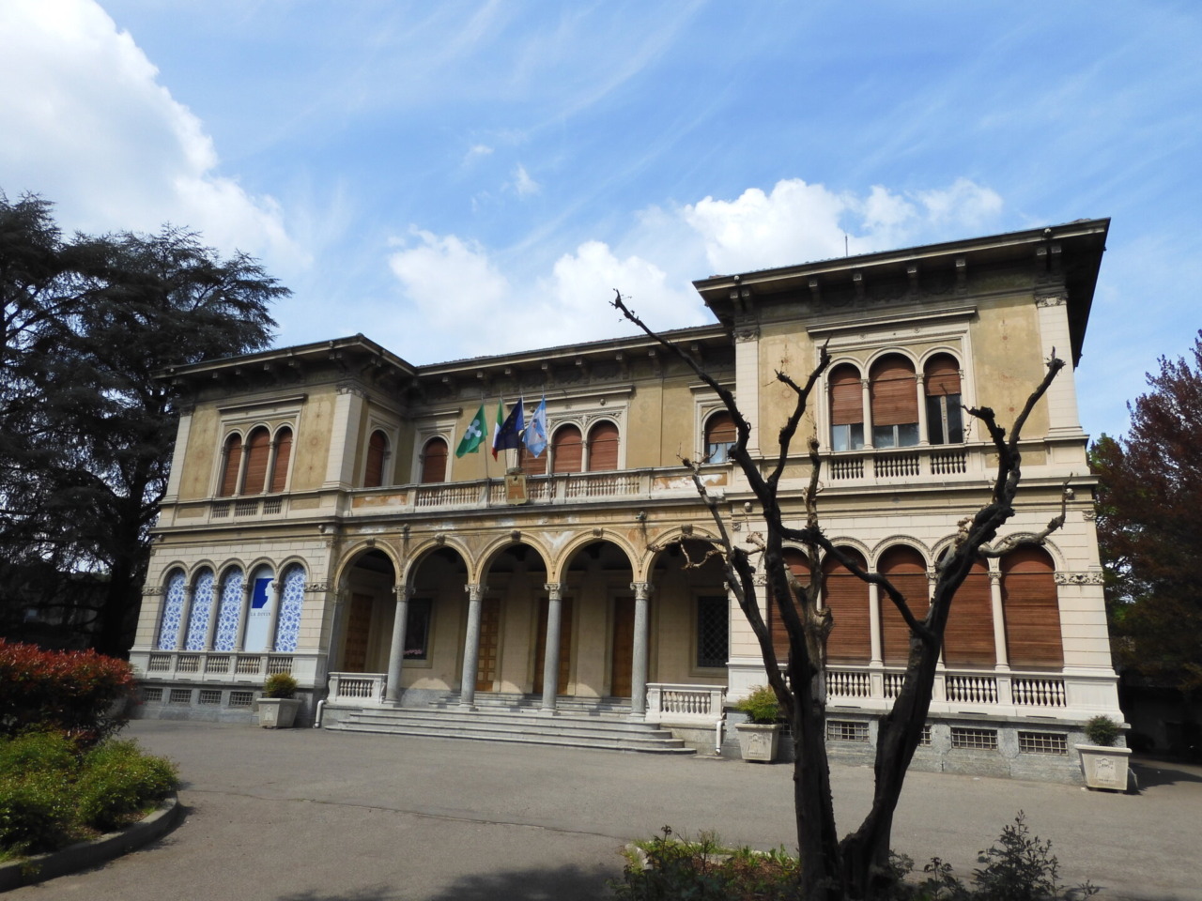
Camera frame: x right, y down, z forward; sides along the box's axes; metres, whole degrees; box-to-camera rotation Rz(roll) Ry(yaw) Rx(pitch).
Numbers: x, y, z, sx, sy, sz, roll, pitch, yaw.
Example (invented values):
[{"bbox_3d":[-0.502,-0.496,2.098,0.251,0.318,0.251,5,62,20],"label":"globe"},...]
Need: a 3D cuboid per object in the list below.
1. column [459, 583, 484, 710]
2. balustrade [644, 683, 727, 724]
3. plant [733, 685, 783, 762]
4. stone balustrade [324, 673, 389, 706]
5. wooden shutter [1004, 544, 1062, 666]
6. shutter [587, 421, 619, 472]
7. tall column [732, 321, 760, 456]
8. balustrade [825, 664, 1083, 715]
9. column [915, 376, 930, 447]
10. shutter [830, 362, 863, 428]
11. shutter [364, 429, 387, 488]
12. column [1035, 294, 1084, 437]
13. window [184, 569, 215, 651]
[{"bbox_3d":[-3.525,5.277,22.527,0.485,3.313,0.485,2,-15,1],"label":"column"},{"bbox_3d":[2.000,6.021,19.726,2.000,0.909,0.303,-4,-16,23],"label":"balustrade"},{"bbox_3d":[3.435,5.952,18.197,0.850,1.530,0.850,-5,-17,23],"label":"plant"},{"bbox_3d":[-6.814,6.782,23.714,2.050,0.820,0.320,-5,-17,23],"label":"stone balustrade"},{"bbox_3d":[9.023,3.254,17.528,1.030,2.640,0.250,-5,-17,23],"label":"wooden shutter"},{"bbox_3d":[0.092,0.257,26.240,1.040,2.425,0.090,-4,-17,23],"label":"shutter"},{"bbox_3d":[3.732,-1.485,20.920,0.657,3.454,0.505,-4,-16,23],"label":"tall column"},{"bbox_3d":[7.151,4.981,17.332,4.957,0.824,0.320,-5,-17,23],"label":"balustrade"},{"bbox_3d":[7.346,-0.933,19.070,0.242,1.727,0.242,-4,-16,23],"label":"column"},{"bbox_3d":[5.900,-1.350,20.085,0.775,1.513,0.098,-5,-17,23],"label":"shutter"},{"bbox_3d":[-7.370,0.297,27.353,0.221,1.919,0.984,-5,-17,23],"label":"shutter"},{"bbox_3d":[10.004,-1.860,18.272,0.657,3.363,0.505,-4,-16,23],"label":"column"},{"bbox_3d":[-12.883,5.083,26.901,0.960,2.687,0.180,-4,-17,23],"label":"window"}]

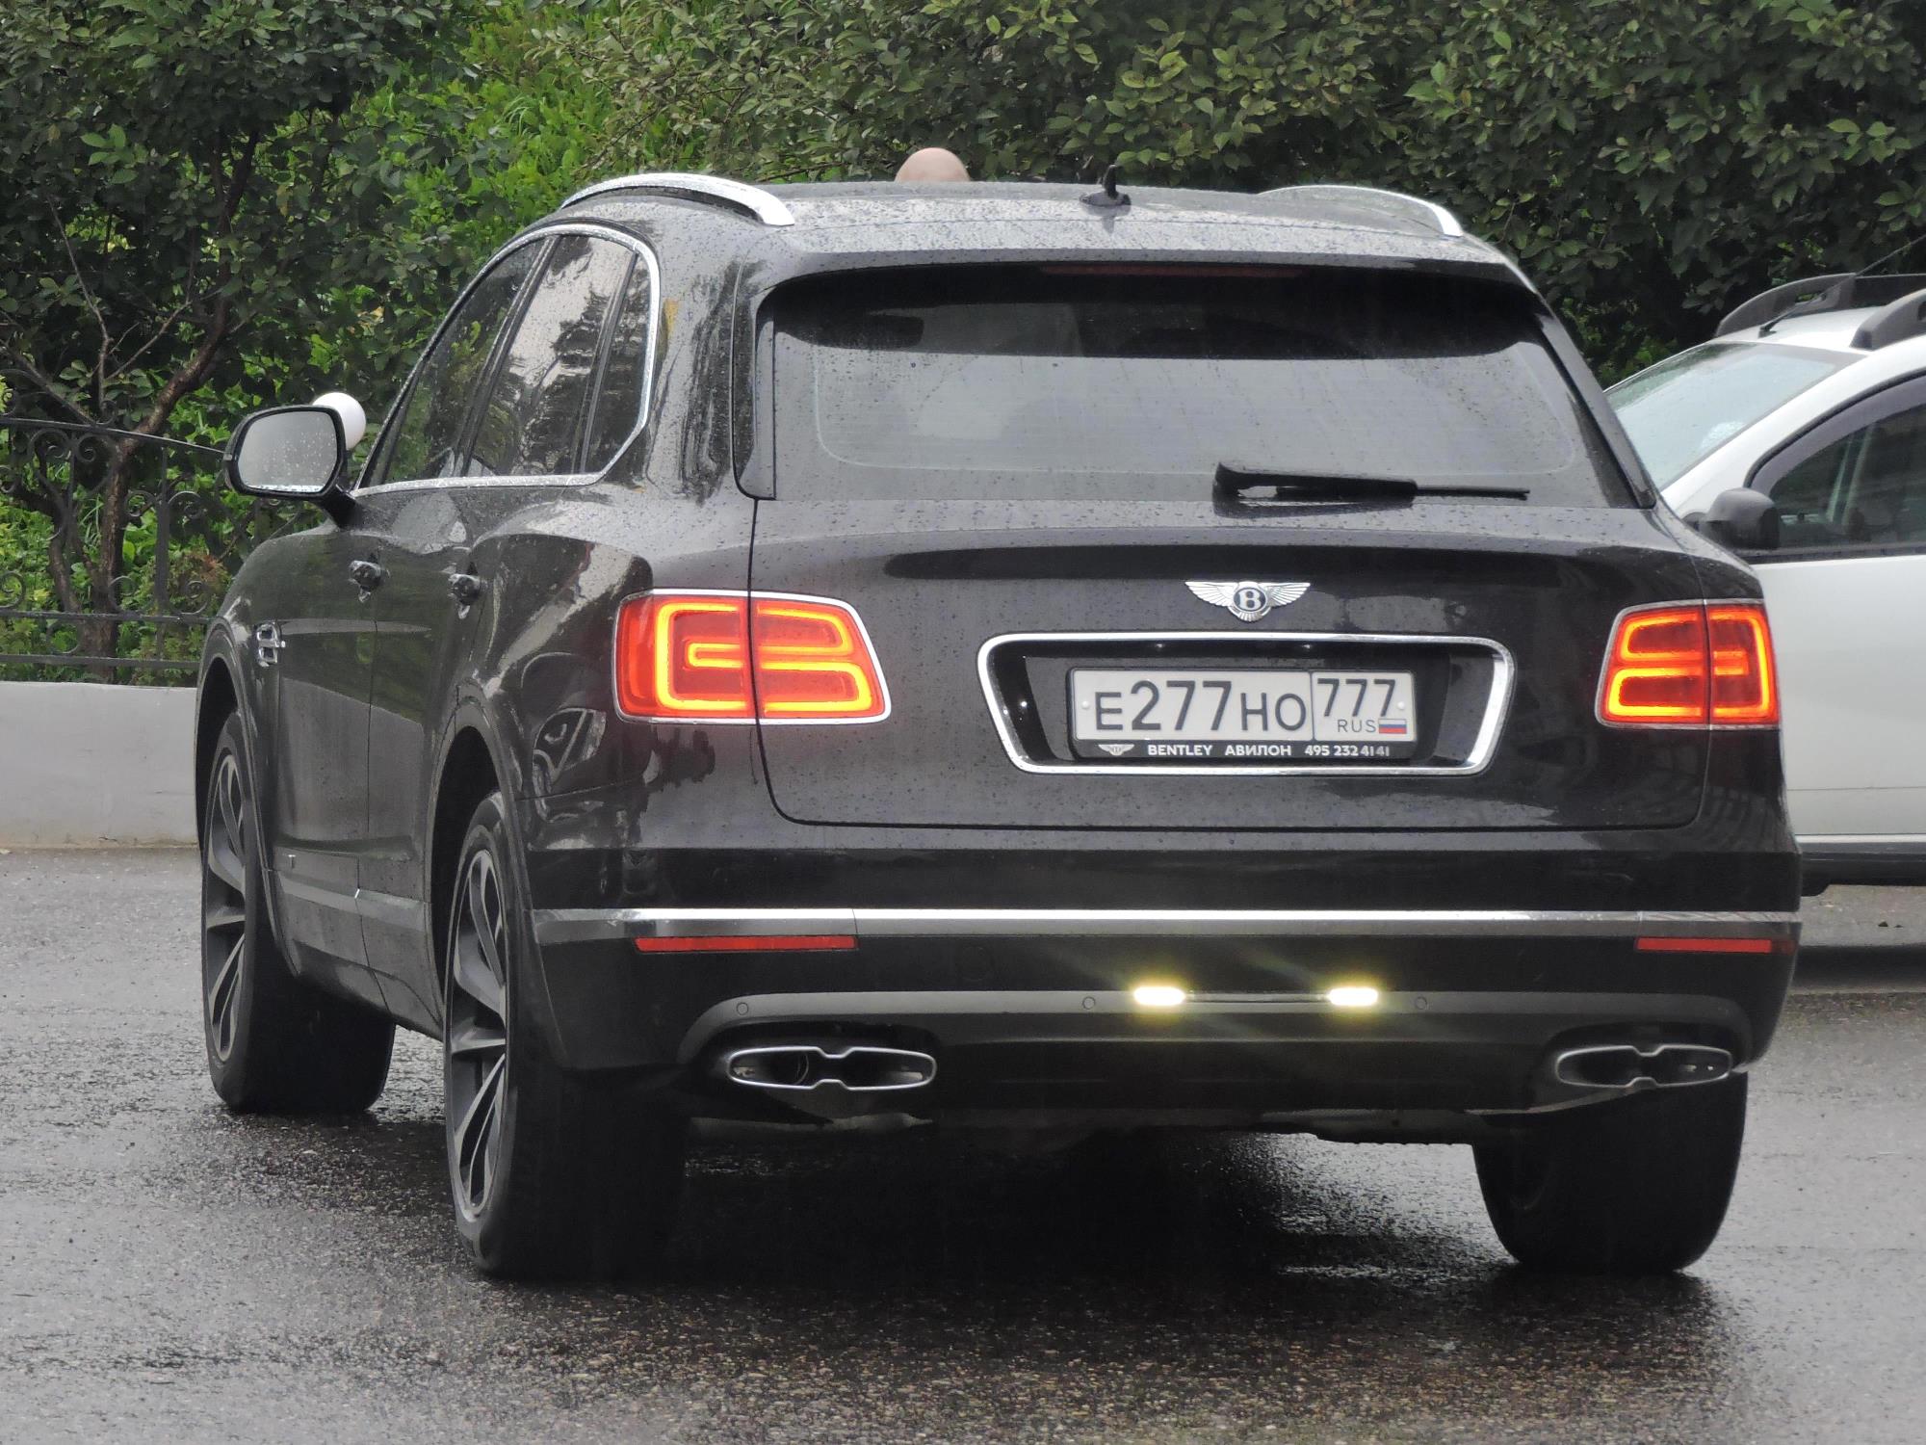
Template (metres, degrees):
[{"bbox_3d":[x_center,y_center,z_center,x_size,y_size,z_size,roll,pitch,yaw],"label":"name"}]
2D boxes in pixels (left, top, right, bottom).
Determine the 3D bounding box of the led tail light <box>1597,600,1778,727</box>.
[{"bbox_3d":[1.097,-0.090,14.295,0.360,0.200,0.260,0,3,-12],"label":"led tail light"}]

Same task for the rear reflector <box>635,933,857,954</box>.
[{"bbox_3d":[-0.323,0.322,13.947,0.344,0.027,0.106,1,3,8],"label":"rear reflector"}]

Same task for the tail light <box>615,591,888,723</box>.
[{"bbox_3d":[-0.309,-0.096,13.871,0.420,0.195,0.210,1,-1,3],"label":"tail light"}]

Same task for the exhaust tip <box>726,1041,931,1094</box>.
[{"bbox_3d":[-0.199,0.500,13.801,0.300,0.068,0.120,1,3,-4],"label":"exhaust tip"}]

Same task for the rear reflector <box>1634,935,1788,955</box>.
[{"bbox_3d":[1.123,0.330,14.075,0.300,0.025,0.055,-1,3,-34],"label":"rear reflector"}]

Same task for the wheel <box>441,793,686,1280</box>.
[{"bbox_3d":[-0.635,0.476,14.895,0.285,0.785,0.785,0,3,-12],"label":"wheel"}]

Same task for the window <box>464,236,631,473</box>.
[{"bbox_3d":[-0.661,-0.592,15.384,0.060,0.410,0.850,17,0,-10],"label":"window"}]

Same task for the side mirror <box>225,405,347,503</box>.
[{"bbox_3d":[-1.195,-0.474,16.699,0.220,0.178,0.140,0,3,-12],"label":"side mirror"}]

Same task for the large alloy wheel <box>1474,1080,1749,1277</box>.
[{"bbox_3d":[1.024,0.486,15.249,0.285,0.785,0.785,0,3,-12],"label":"large alloy wheel"}]

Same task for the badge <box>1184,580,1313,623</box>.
[{"bbox_3d":[0.418,-0.178,13.872,0.187,0.063,0.015,0,-9,-12],"label":"badge"}]

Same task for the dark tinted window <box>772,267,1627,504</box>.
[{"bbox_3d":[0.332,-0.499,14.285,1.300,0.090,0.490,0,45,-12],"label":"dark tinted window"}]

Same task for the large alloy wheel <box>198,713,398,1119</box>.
[{"bbox_3d":[-1.256,0.338,17.822,0.285,0.785,0.785,0,3,-12],"label":"large alloy wheel"}]

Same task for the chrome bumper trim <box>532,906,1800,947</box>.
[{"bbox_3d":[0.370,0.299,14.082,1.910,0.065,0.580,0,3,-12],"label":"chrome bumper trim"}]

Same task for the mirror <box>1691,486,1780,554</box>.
[{"bbox_3d":[1.715,-0.448,21.000,0.140,0.150,0.240,0,3,-14],"label":"mirror"}]

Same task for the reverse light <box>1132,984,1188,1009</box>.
[{"bbox_3d":[0.289,0.402,13.932,0.083,0.032,0.030,0,3,-12],"label":"reverse light"}]

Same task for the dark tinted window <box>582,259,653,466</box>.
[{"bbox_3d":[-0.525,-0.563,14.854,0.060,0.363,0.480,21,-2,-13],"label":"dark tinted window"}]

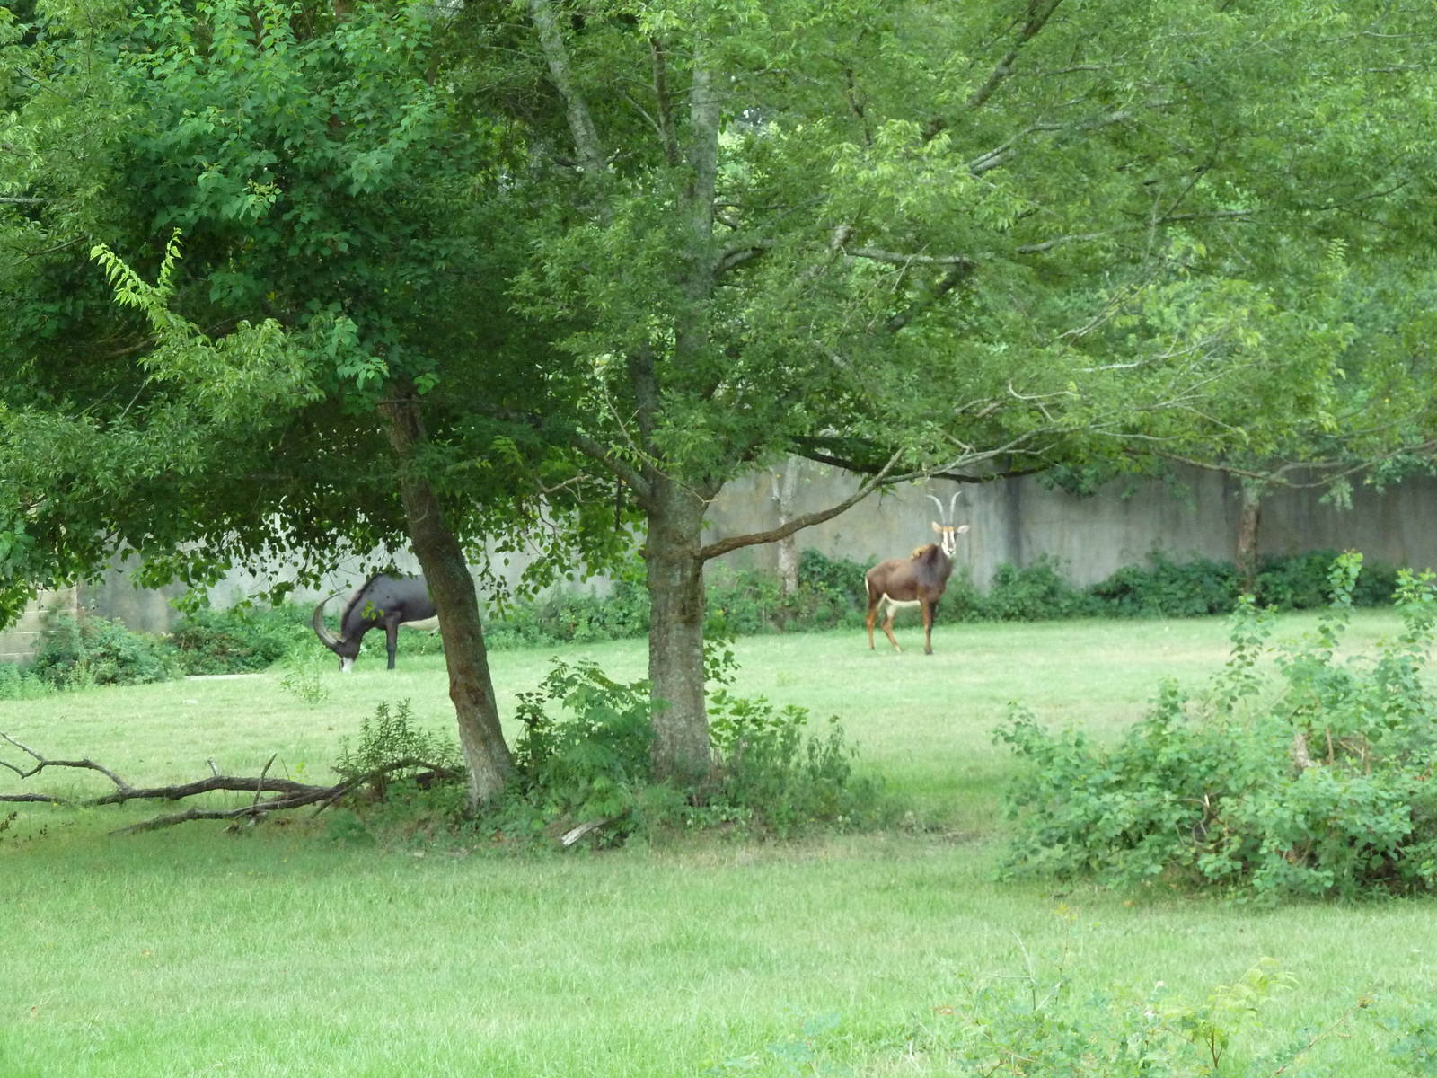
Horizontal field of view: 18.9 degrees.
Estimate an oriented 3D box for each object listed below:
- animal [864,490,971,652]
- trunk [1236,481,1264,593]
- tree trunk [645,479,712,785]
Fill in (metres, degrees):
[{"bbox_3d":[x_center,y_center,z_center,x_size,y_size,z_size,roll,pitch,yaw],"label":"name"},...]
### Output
[{"bbox_3d":[2.314,0.403,50.000,0.480,1.870,1.420,-1,1,-40],"label":"animal"},{"bbox_3d":[7.134,0.023,58.000,0.330,1.600,0.330,0,1,0],"label":"trunk"},{"bbox_3d":[-0.245,0.575,26.500,0.400,1.900,0.400,0,1,0],"label":"tree trunk"}]

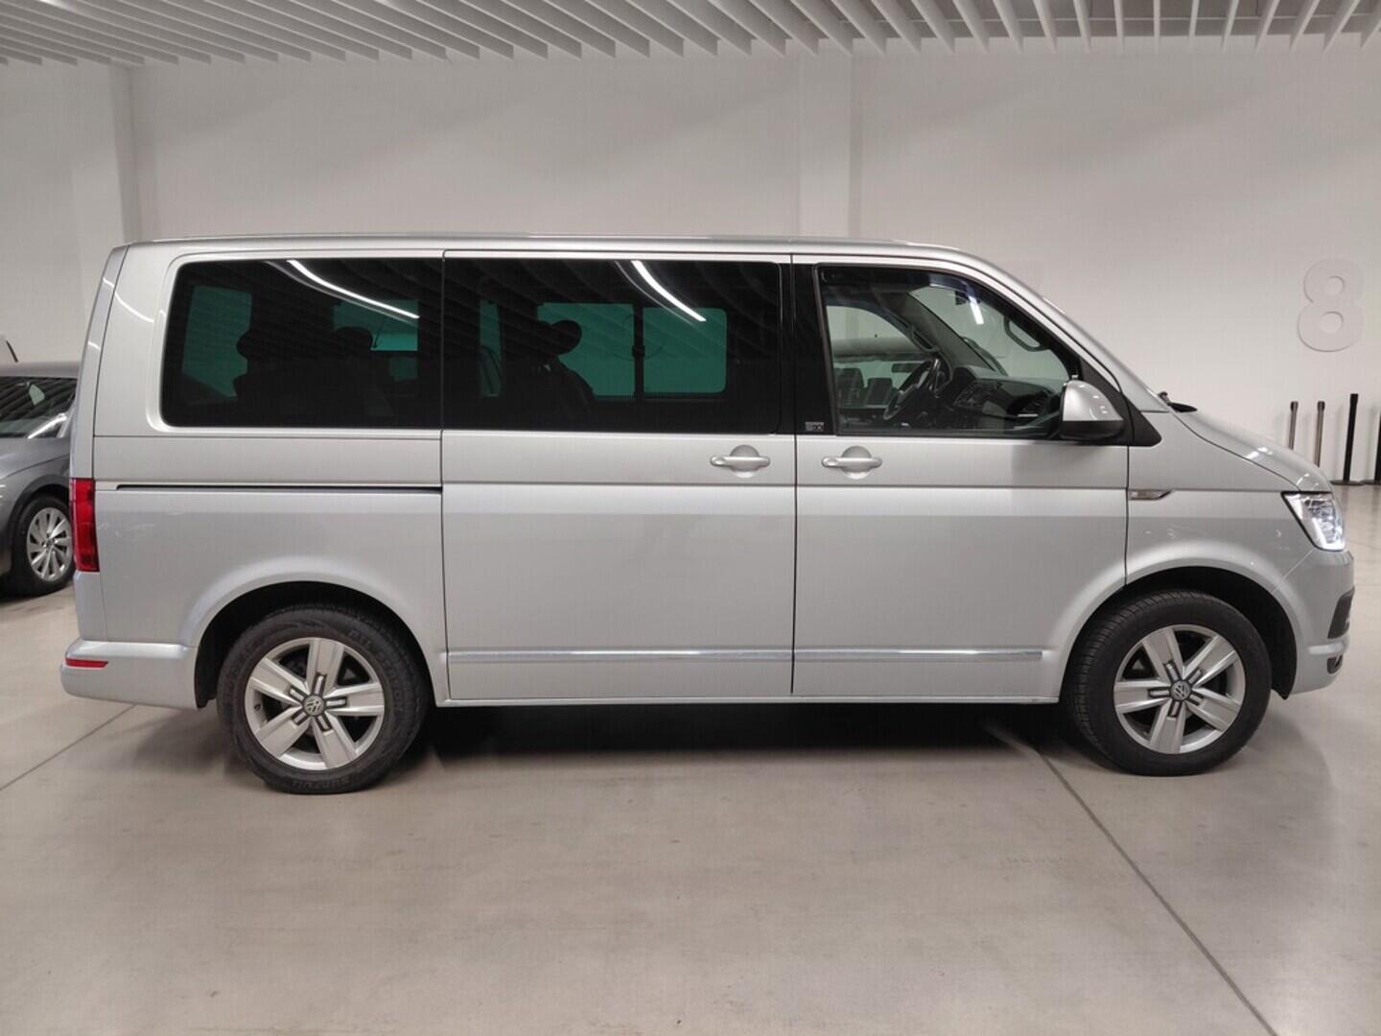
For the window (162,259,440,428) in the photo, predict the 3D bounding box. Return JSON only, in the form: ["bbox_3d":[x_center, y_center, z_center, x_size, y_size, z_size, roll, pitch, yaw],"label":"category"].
[{"bbox_3d":[-1.269,-0.567,3.249,0.905,0.550,0.050,0,0,-1],"label":"window"}]

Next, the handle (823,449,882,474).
[{"bbox_3d":[0.533,-0.183,3.287,0.200,0.095,0.055,0,9,-1],"label":"handle"}]

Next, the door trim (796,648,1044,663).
[{"bbox_3d":[0.782,0.471,3.410,0.850,0.042,0.022,0,9,-1],"label":"door trim"}]

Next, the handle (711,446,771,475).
[{"bbox_3d":[0.165,-0.186,3.277,0.200,0.095,0.055,0,9,-1],"label":"handle"}]

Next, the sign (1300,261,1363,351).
[{"bbox_3d":[7.003,-2.308,10.882,0.700,0.985,0.050,-1,10,0],"label":"sign"}]

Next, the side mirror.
[{"bbox_3d":[1.261,-0.343,3.187,0.170,0.195,0.215,1,10,6],"label":"side mirror"}]

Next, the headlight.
[{"bbox_3d":[2.227,-0.005,3.582,0.400,0.230,0.360,0,9,-1],"label":"headlight"}]

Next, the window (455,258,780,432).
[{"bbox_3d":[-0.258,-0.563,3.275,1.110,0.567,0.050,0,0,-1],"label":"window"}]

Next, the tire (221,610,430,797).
[{"bbox_3d":[-1.289,0.619,3.518,0.680,0.675,0.235,-1,10,-1],"label":"tire"}]

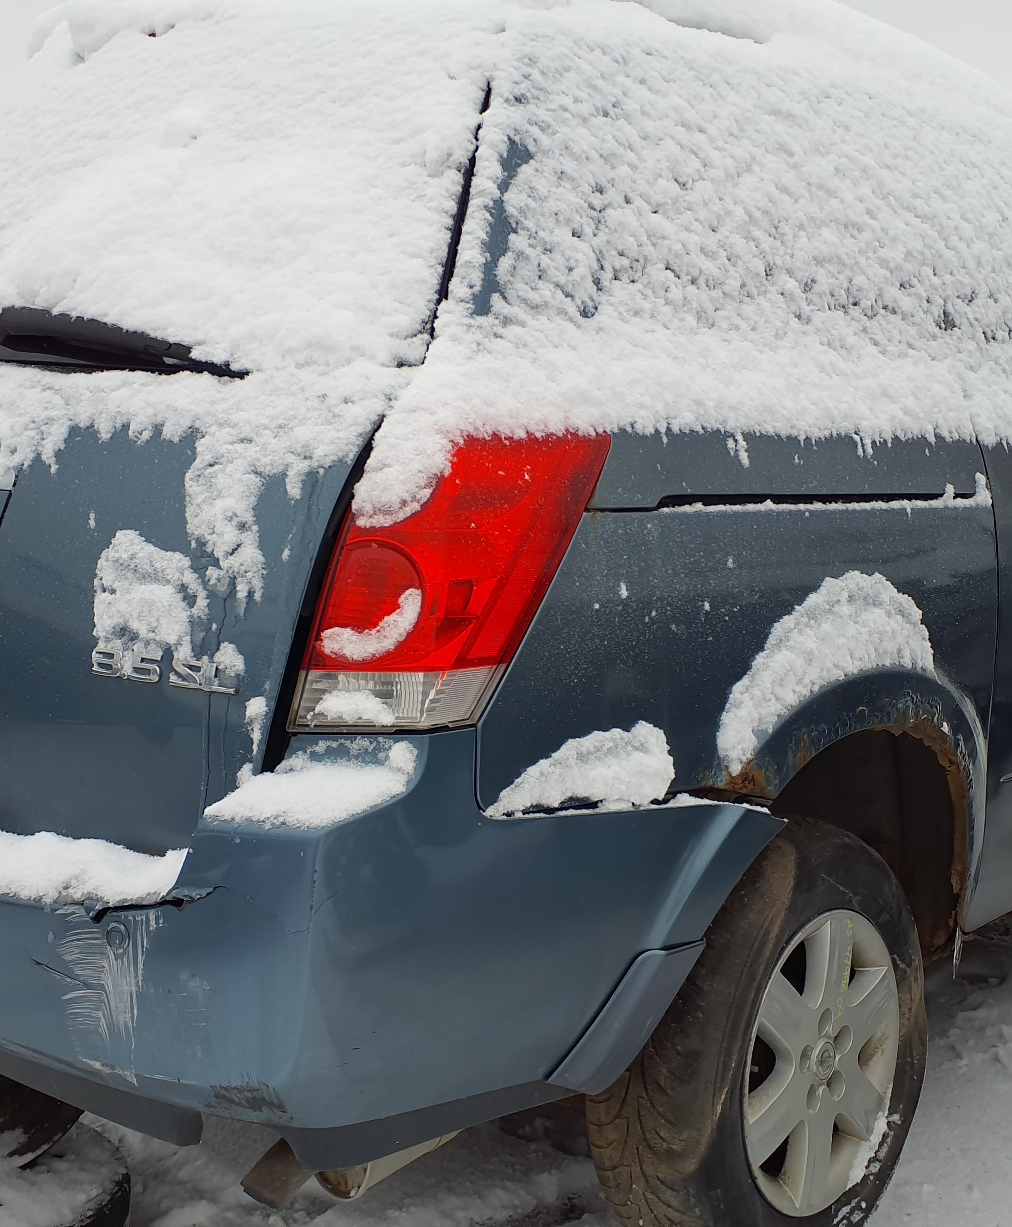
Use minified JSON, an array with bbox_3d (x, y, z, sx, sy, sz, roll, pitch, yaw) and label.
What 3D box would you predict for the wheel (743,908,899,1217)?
[{"bbox_3d":[0.415,0.664,2.208,0.175,0.445,0.445,3,6,43],"label":"wheel"}]

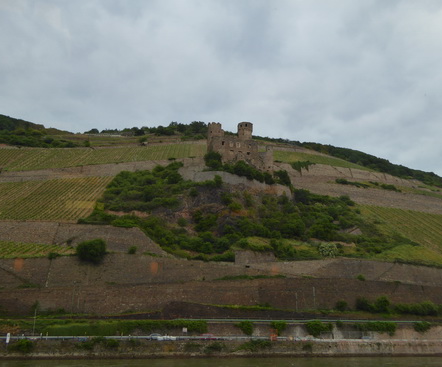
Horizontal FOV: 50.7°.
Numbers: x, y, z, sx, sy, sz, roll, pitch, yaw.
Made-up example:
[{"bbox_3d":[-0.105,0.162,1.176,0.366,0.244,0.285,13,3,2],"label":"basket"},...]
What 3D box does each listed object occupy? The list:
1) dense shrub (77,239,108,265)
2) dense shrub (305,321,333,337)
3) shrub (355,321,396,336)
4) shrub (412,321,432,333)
[{"bbox_3d":[-50.130,26.780,182.020,10.400,9.200,9.300,5,-19,-14],"label":"dense shrub"},{"bbox_3d":[29.660,44.220,142.340,8.100,4.500,3.300,0,-19,0],"label":"dense shrub"},{"bbox_3d":[47.650,44.670,144.300,12.200,4.300,3.300,0,-19,0],"label":"shrub"},{"bbox_3d":[63.110,44.910,146.330,5.400,3.700,3.000,0,-19,0],"label":"shrub"}]

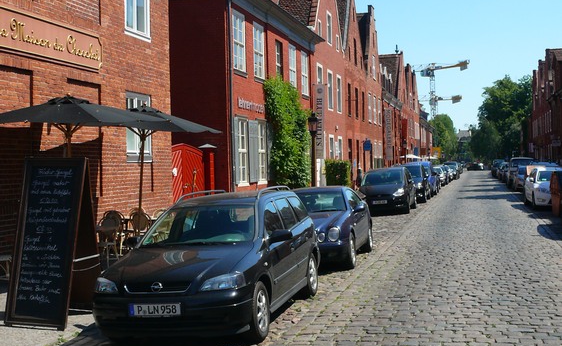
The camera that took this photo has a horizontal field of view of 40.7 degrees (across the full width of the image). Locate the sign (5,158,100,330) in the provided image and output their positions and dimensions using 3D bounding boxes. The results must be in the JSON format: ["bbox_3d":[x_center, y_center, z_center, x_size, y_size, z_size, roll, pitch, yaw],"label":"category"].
[{"bbox_3d":[-2.592,0.767,8.842,0.790,1.860,0.930,-1,1,18],"label":"sign"}]

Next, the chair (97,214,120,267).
[{"bbox_3d":[-3.040,1.233,13.200,0.470,0.890,0.540,-1,1,14],"label":"chair"}]

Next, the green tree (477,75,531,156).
[{"bbox_3d":[42.088,-9.631,141.913,11.000,17.630,11.000,-1,1,15],"label":"green tree"}]

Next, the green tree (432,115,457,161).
[{"bbox_3d":[30.179,-5.755,141.958,6.200,10.400,6.200,-1,1,15],"label":"green tree"}]

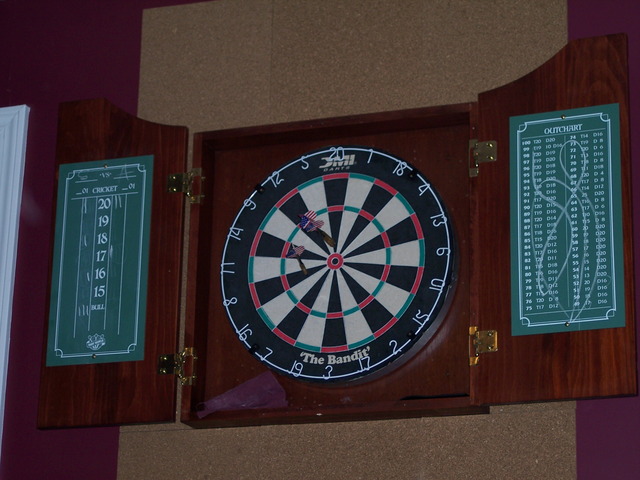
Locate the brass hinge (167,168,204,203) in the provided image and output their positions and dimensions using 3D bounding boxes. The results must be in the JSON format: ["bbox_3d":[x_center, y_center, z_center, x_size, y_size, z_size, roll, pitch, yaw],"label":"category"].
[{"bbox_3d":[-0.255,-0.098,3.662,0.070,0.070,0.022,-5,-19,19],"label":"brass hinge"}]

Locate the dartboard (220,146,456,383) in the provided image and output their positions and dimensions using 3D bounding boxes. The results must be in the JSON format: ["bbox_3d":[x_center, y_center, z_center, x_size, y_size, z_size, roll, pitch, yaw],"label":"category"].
[{"bbox_3d":[0.034,0.045,3.529,0.453,0.453,0.040,-6,-19,19],"label":"dartboard"}]

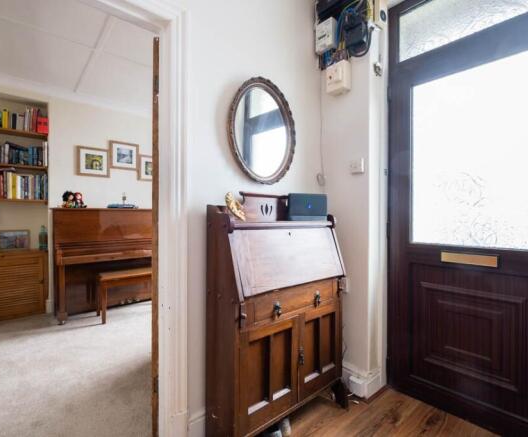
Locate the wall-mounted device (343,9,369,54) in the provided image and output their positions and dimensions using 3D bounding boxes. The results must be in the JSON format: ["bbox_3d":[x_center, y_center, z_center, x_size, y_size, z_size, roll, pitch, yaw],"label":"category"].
[{"bbox_3d":[0.579,-1.133,1.697,0.100,0.205,0.131,0,0,-44],"label":"wall-mounted device"}]

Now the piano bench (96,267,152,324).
[{"bbox_3d":[-1.515,0.860,3.221,0.770,0.500,0.360,0,0,-41],"label":"piano bench"}]

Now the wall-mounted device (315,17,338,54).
[{"bbox_3d":[0.425,-1.216,1.835,0.060,0.182,0.126,0,0,-44],"label":"wall-mounted device"}]

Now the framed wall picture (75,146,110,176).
[{"bbox_3d":[-2.197,-0.715,3.523,0.363,0.356,0.020,0,0,-41],"label":"framed wall picture"}]

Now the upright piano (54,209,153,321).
[{"bbox_3d":[-1.770,0.505,3.530,1.510,1.210,0.570,0,0,-41],"label":"upright piano"}]

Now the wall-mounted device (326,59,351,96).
[{"bbox_3d":[0.495,-0.916,1.802,0.085,0.165,0.129,0,0,-44],"label":"wall-mounted device"}]

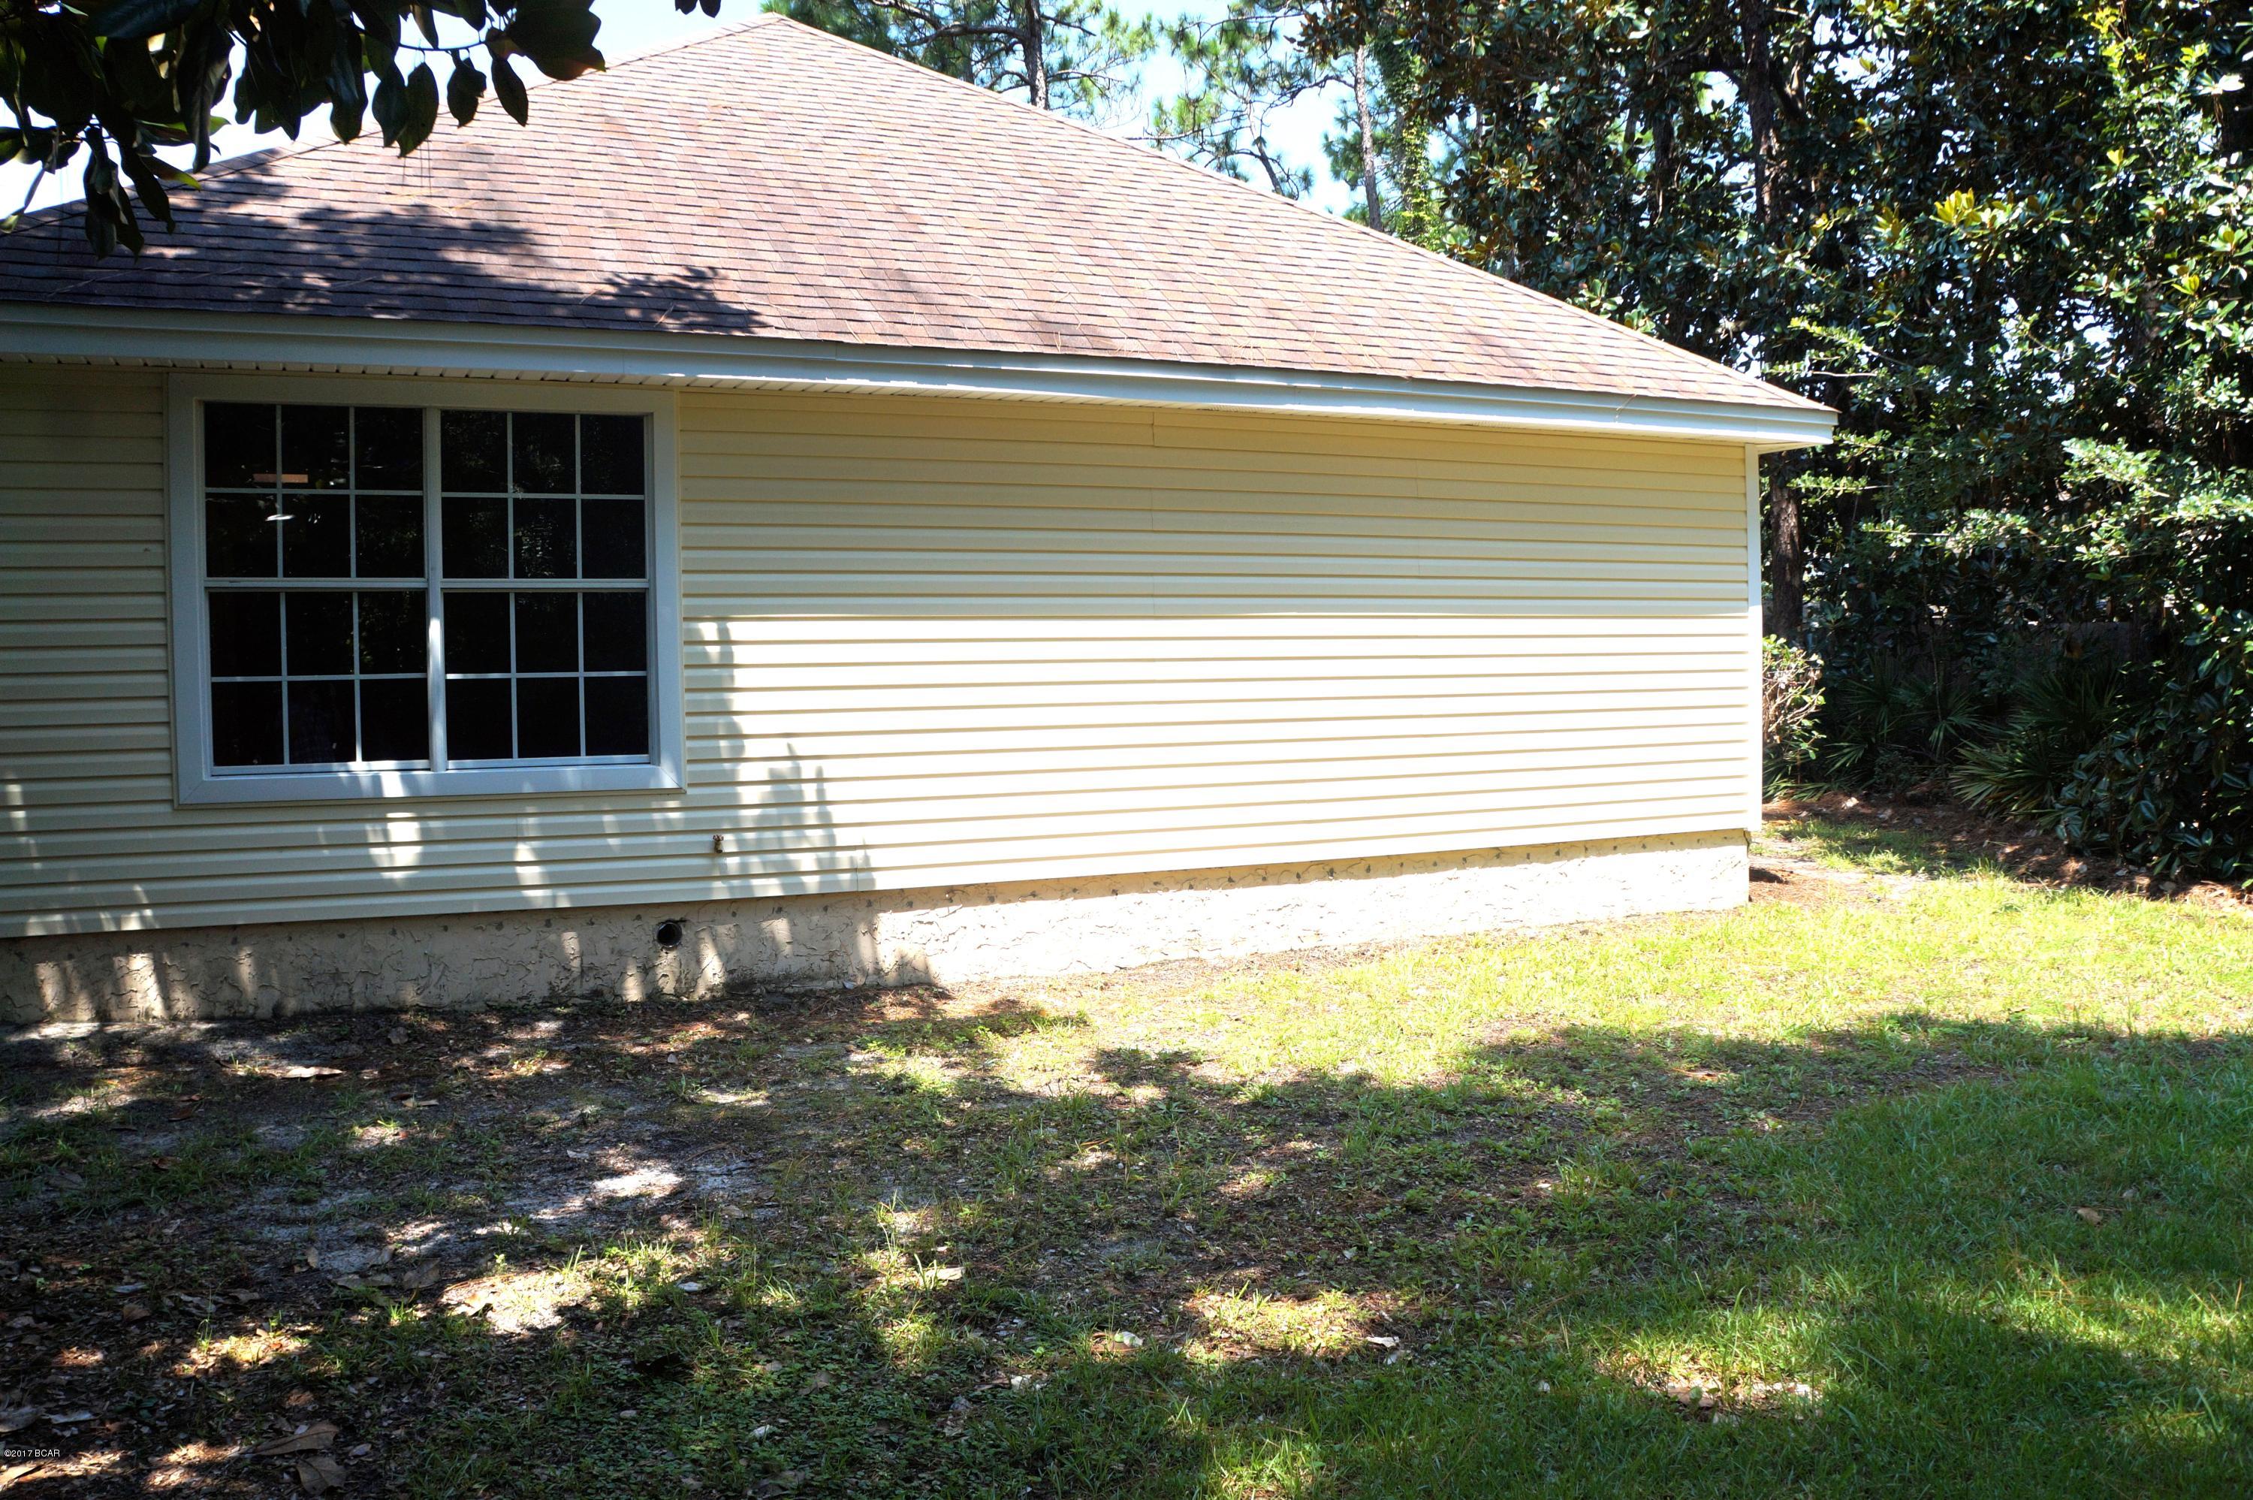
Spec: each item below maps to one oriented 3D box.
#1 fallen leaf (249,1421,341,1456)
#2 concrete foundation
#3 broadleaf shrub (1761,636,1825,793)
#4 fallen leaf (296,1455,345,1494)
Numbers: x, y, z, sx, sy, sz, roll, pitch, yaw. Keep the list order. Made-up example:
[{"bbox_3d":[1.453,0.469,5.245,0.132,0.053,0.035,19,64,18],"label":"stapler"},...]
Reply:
[{"bbox_3d":[-1.505,1.250,3.056,0.150,0.030,0.070,-2,14,-31],"label":"fallen leaf"},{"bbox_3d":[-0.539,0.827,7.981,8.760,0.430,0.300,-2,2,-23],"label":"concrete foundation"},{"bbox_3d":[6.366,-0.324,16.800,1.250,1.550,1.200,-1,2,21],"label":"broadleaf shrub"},{"bbox_3d":[-1.389,1.251,2.910,0.078,0.025,0.100,-2,14,-36],"label":"fallen leaf"}]

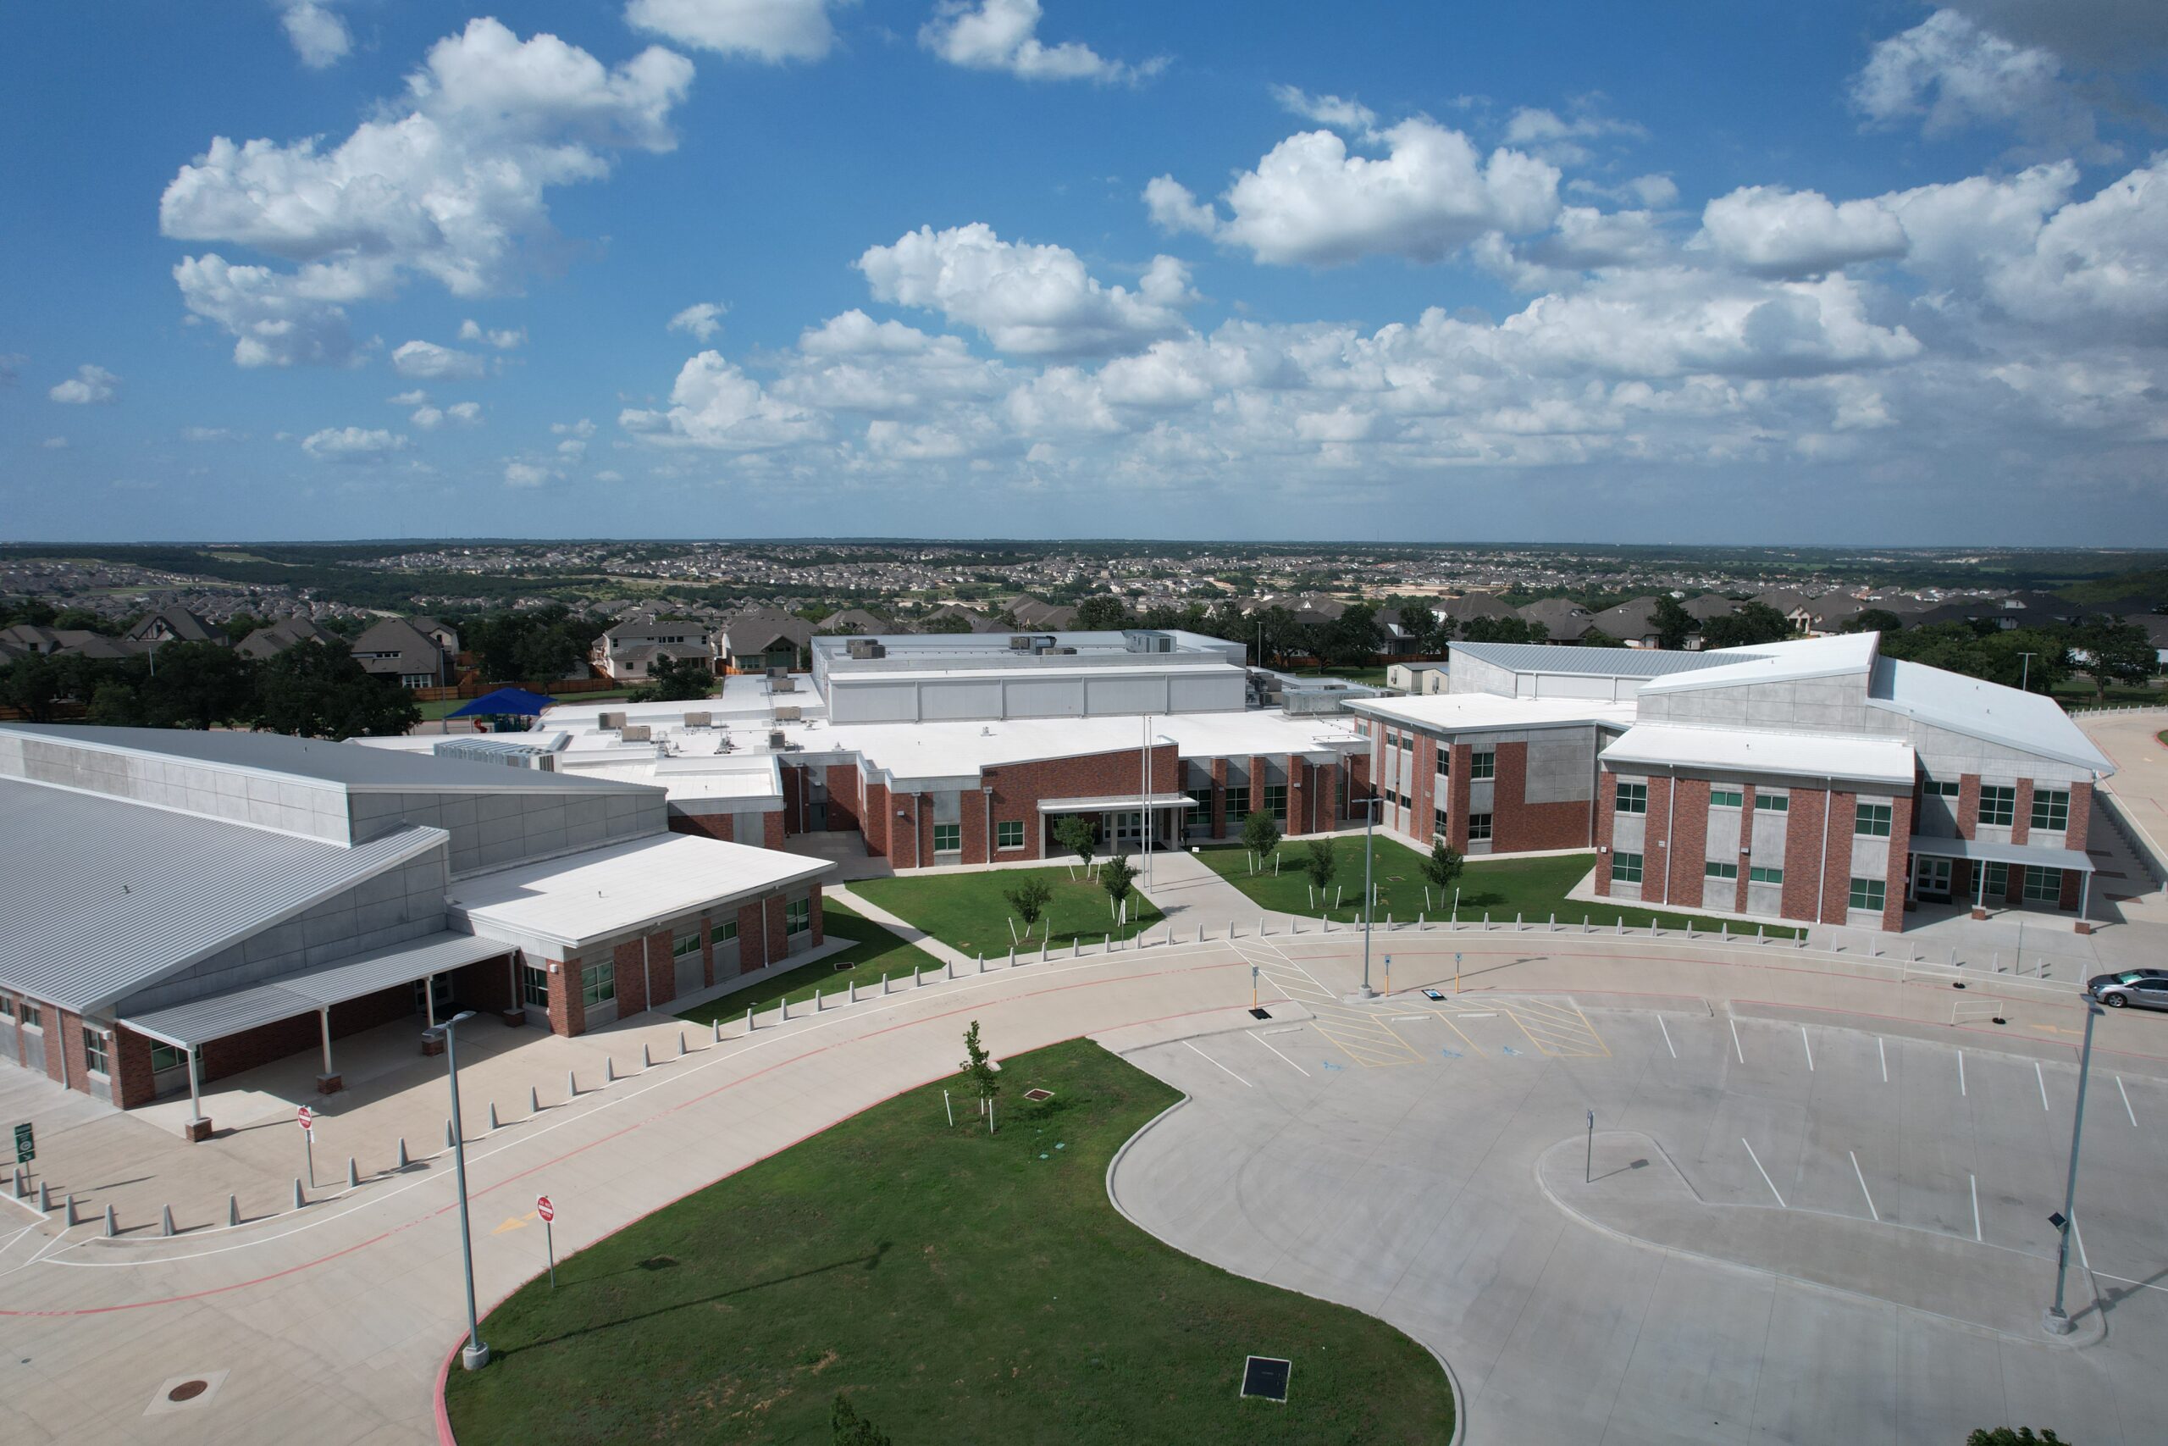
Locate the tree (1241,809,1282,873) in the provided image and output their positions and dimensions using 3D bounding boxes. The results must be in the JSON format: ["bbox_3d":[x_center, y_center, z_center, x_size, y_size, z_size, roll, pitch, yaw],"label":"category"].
[{"bbox_3d":[12.043,7.970,90.145,2.766,4.388,2.711,0,8,0],"label":"tree"}]

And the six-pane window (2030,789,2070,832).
[{"bbox_3d":[58.184,5.291,79.732,1.800,2.400,0.150,4,9,27],"label":"six-pane window"}]

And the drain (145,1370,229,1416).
[{"bbox_3d":[-23.932,17.892,35.401,1.530,0.060,1.530,-2,8,-15],"label":"drain"}]

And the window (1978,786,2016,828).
[{"bbox_3d":[56.217,5.144,81.590,1.788,2.404,0.160,5,9,32],"label":"window"}]

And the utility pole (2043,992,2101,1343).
[{"bbox_3d":[27.839,12.484,37.229,0.820,9.833,1.750,3,8,19],"label":"utility pole"}]

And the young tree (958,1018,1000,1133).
[{"bbox_3d":[-4.049,13.441,51.288,1.606,4.047,1.558,0,8,0],"label":"young tree"}]

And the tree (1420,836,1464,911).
[{"bbox_3d":[21.933,9.127,81.117,2.696,4.568,2.615,0,8,0],"label":"tree"}]

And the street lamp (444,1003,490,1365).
[{"bbox_3d":[-16.689,12.683,35.690,0.720,9.850,1.620,3,9,23],"label":"street lamp"}]

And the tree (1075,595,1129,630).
[{"bbox_3d":[3.147,-17.852,245.934,9.149,11.380,9.149,0,8,0],"label":"tree"}]

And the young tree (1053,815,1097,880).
[{"bbox_3d":[-0.559,8.187,87.517,3.032,4.384,3.032,0,8,0],"label":"young tree"}]

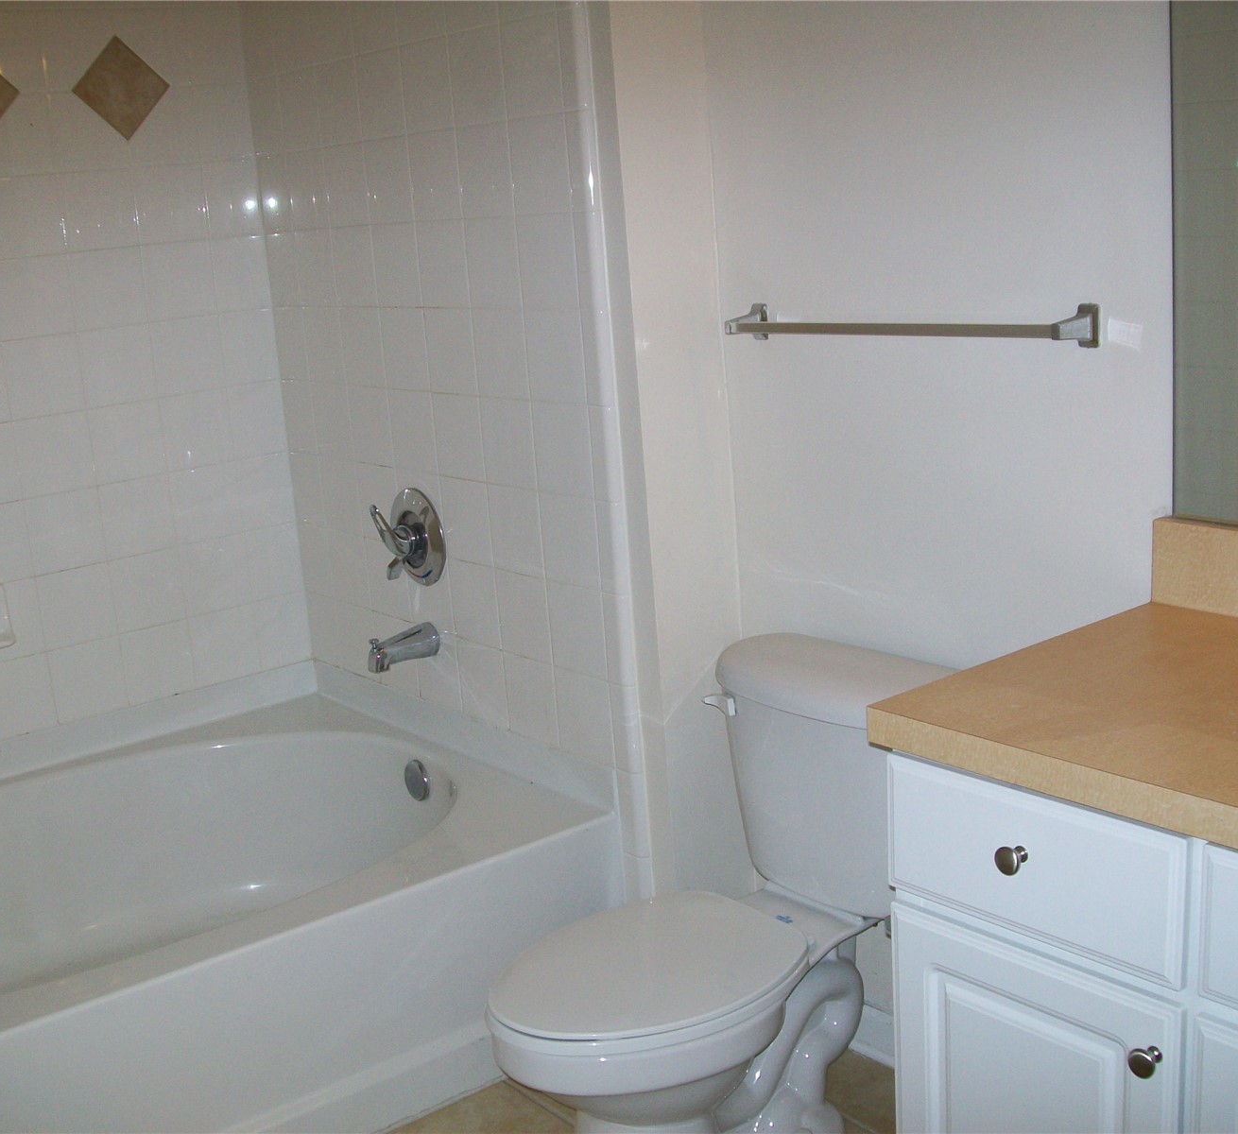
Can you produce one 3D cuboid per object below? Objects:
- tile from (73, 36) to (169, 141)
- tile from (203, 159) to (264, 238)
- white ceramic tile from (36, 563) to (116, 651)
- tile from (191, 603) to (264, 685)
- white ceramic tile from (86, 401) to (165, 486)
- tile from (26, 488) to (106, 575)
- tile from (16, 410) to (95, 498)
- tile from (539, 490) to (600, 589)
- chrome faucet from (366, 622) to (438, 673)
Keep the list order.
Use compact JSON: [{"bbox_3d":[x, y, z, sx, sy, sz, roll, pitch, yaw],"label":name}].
[{"bbox_3d":[-0.954,-0.916,3.012,0.010,0.143,0.143,12,-24,50],"label":"tile"},{"bbox_3d":[-0.786,-0.747,3.193,0.121,0.152,0.009,-15,17,-37],"label":"tile"},{"bbox_3d":[-1.068,0.076,3.100,0.152,0.152,0.009,-15,17,-37],"label":"white ceramic tile"},{"bbox_3d":[-0.830,0.164,3.317,0.152,0.152,0.009,-15,17,-37],"label":"tile"},{"bbox_3d":[-0.986,-0.249,3.157,0.152,0.152,0.009,-14,16,-37],"label":"white ceramic tile"},{"bbox_3d":[-1.078,-0.071,3.065,0.152,0.152,0.009,-15,17,-37],"label":"tile"},{"bbox_3d":[-1.093,-0.220,3.054,0.152,0.151,0.010,-14,17,-38],"label":"tile"},{"bbox_3d":[-0.078,-0.043,2.623,0.010,0.152,0.152,-15,17,-37],"label":"tile"},{"bbox_3d":[-0.424,0.158,3.031,0.142,0.073,0.062,-14,16,-37],"label":"chrome faucet"}]

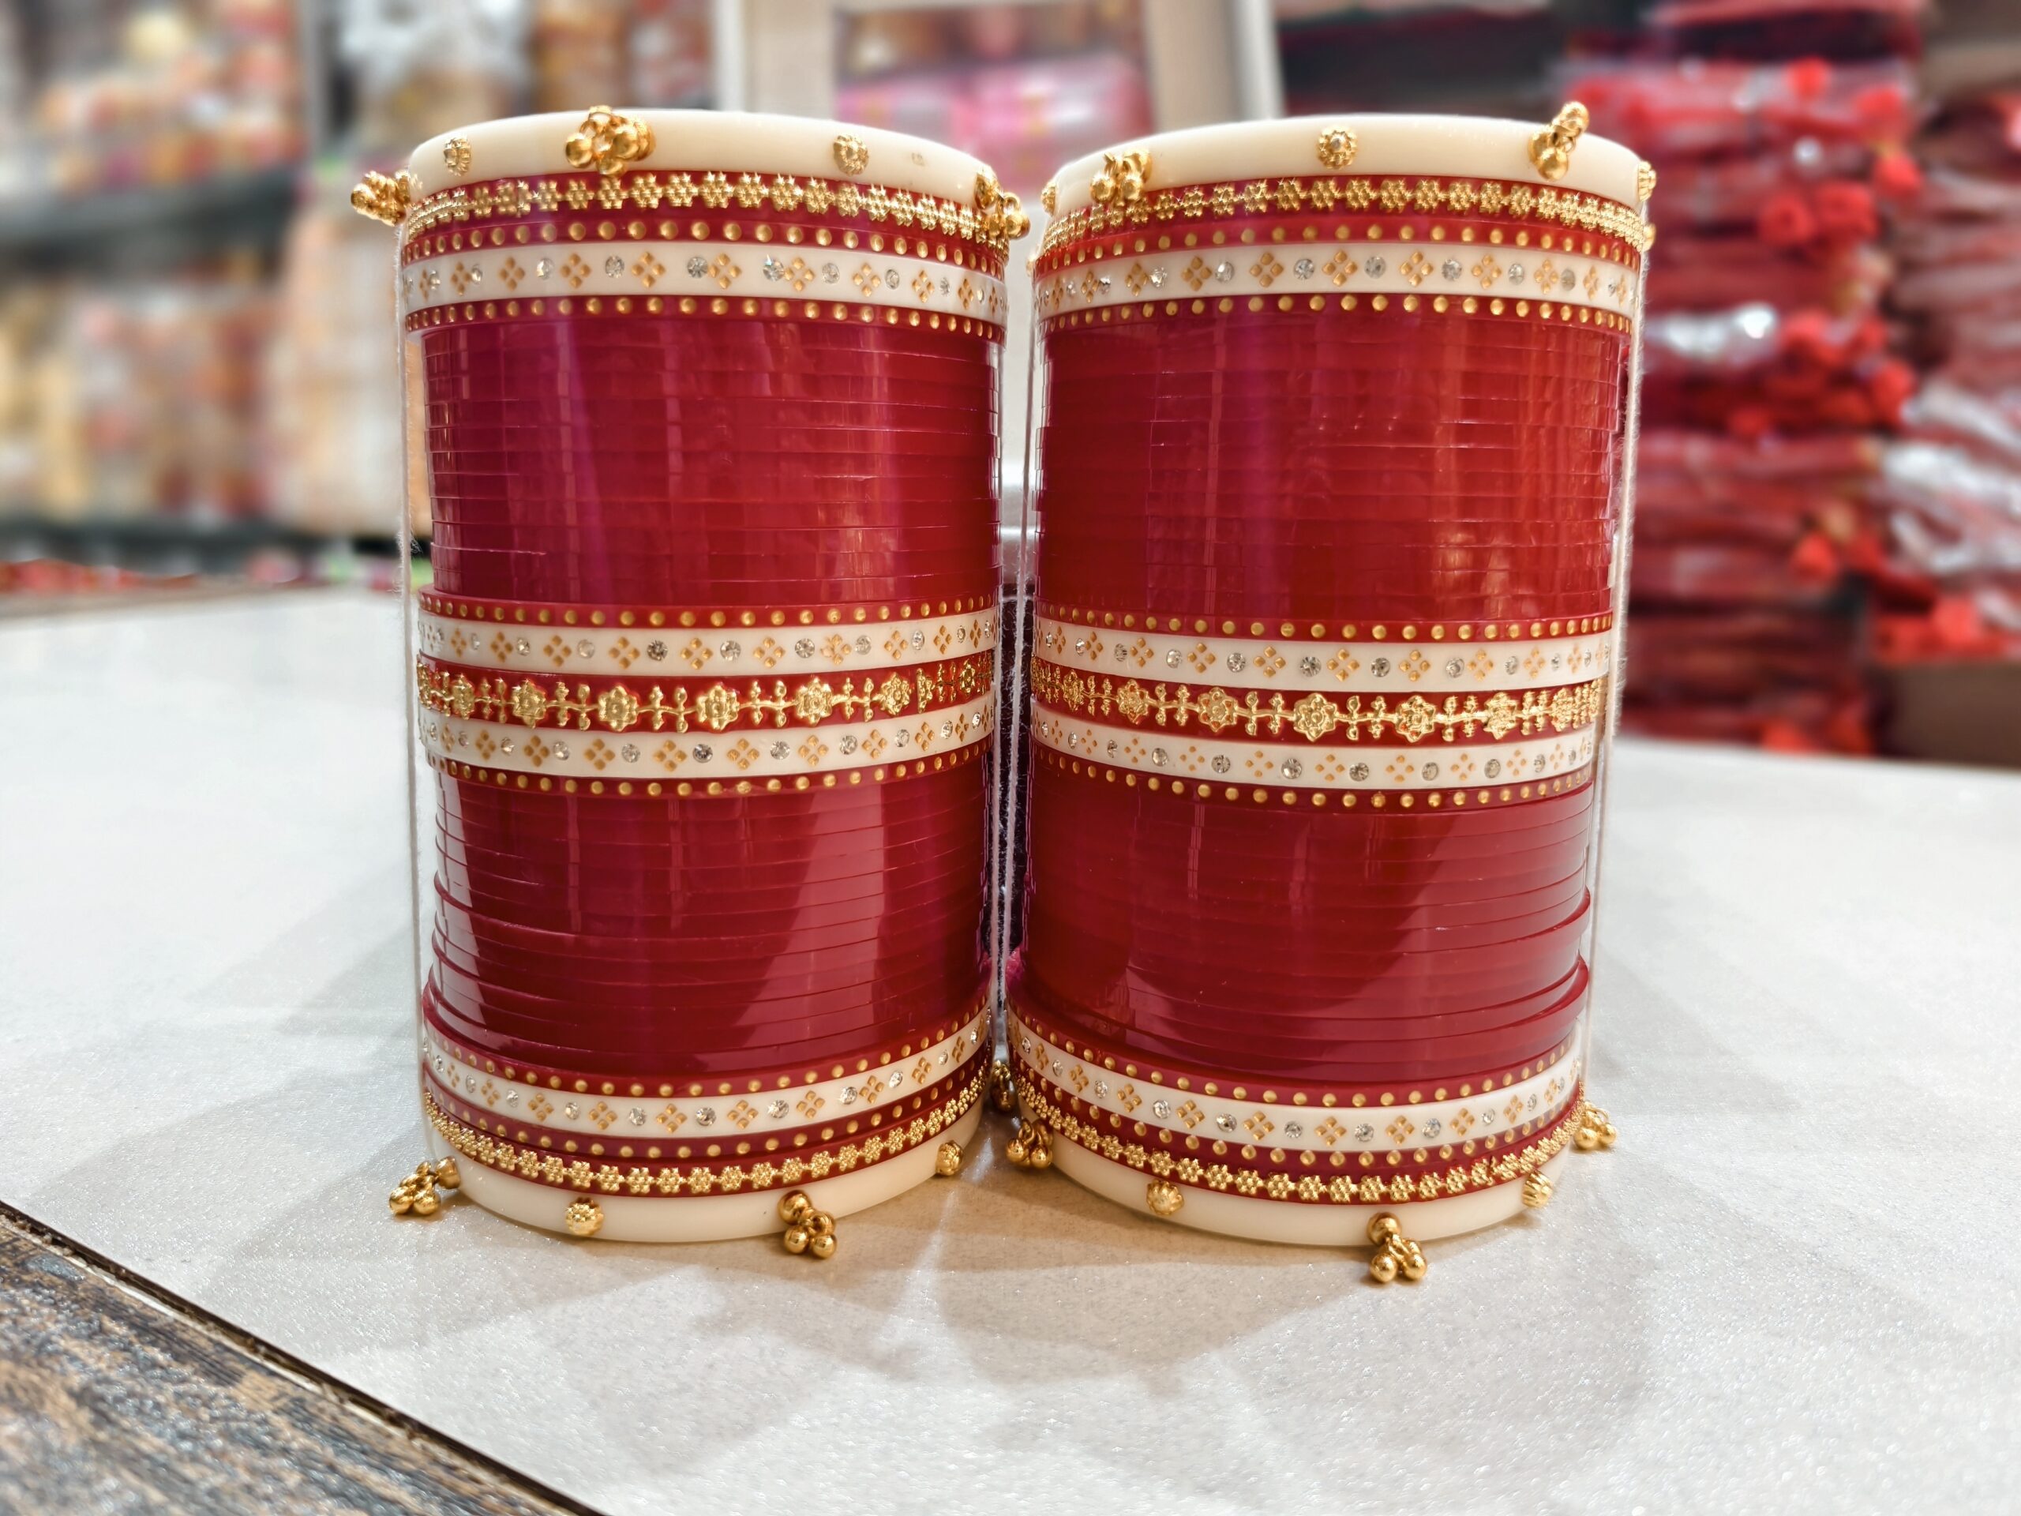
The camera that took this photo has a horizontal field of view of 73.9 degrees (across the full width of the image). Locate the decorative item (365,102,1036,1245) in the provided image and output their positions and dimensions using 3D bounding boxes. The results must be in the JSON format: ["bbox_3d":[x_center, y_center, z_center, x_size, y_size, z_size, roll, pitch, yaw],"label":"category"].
[{"bbox_3d":[-0.039,-0.011,0.177,0.078,0.121,0.078,1,11,0],"label":"decorative item"}]

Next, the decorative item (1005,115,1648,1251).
[{"bbox_3d":[0.038,-0.010,0.177,0.078,0.121,0.078,1,11,0],"label":"decorative item"}]

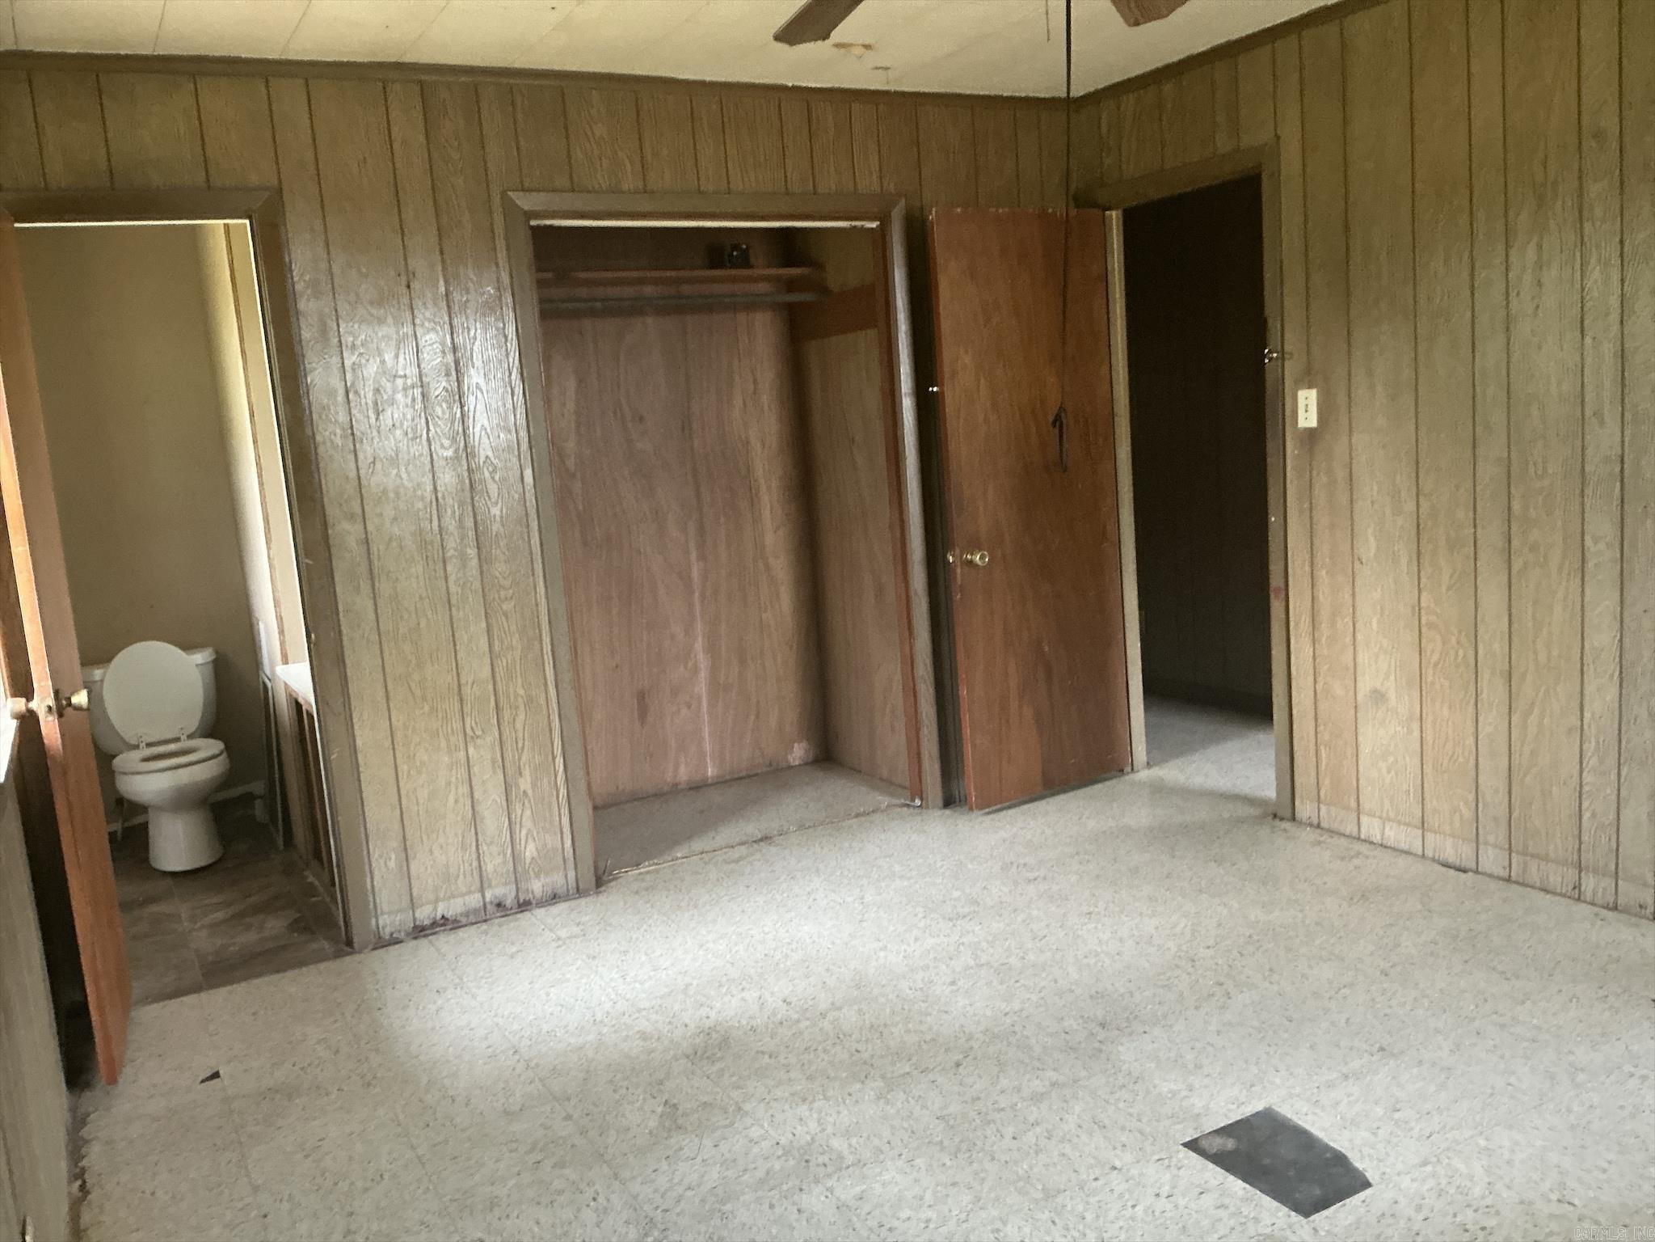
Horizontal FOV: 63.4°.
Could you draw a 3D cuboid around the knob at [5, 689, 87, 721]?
[{"bbox_3d":[-1.722,0.186,2.960,0.162,0.063,0.063,-8,9,-24],"label":"knob"}]

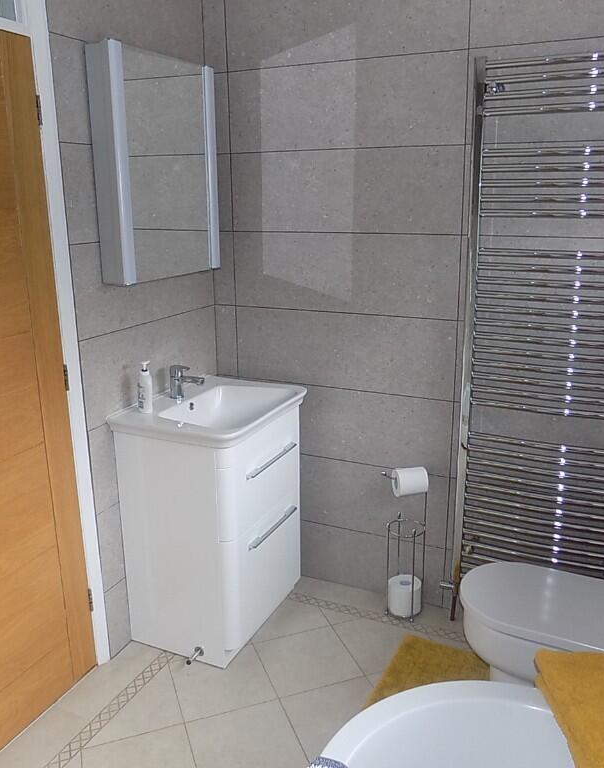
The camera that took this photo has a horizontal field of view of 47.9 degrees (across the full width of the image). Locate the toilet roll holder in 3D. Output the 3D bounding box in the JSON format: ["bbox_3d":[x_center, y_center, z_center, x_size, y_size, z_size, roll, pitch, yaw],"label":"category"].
[{"bbox_3d":[0.398,0.618,2.644,0.160,0.595,0.150,6,17,24],"label":"toilet roll holder"}]

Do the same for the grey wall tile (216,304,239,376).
[{"bbox_3d":[-0.305,-0.173,2.787,0.099,0.292,0.010,6,17,24],"label":"grey wall tile"}]

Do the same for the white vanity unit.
[{"bbox_3d":[-0.293,0.473,2.563,0.435,0.858,0.682,6,17,24],"label":"white vanity unit"}]

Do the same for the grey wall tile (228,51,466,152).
[{"bbox_3d":[0.133,-0.970,2.353,0.890,0.292,0.010,6,17,24],"label":"grey wall tile"}]

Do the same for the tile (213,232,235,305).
[{"bbox_3d":[-0.308,-0.455,2.710,0.099,0.292,0.010,6,17,24],"label":"tile"}]

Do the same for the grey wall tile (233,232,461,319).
[{"bbox_3d":[0.143,-0.417,2.571,0.900,0.297,0.012,6,17,24],"label":"grey wall tile"}]

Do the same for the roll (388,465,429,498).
[{"bbox_3d":[0.398,0.359,2.497,0.103,0.101,0.101,-3,15,-10],"label":"roll"}]

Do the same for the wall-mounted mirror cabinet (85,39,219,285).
[{"bbox_3d":[-0.471,-0.724,2.287,0.098,0.712,0.560,6,17,24],"label":"wall-mounted mirror cabinet"}]

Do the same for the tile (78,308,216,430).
[{"bbox_3d":[-0.523,-0.082,2.462,0.010,0.292,0.786,6,17,24],"label":"tile"}]

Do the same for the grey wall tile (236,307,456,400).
[{"bbox_3d":[0.145,-0.129,2.649,0.900,0.297,0.012,6,17,24],"label":"grey wall tile"}]

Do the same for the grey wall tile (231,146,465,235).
[{"bbox_3d":[0.140,-0.703,2.492,0.900,0.297,0.012,6,17,24],"label":"grey wall tile"}]

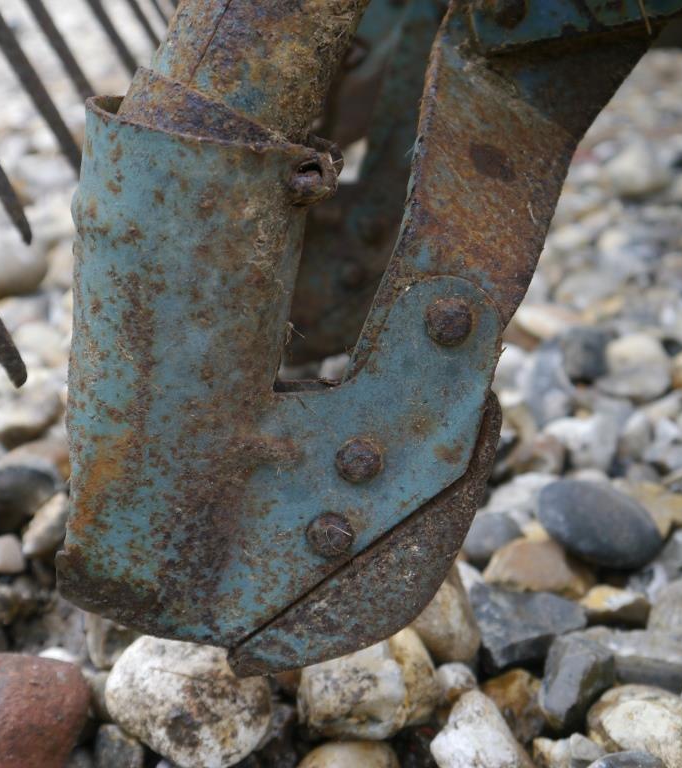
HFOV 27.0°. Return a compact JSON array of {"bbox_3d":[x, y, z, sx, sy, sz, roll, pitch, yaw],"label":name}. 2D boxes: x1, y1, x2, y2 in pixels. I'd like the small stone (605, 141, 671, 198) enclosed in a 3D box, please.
[{"bbox_3d":[0.202,-0.146,0.965,0.042,0.034,0.037,0,26,0],"label":"small stone"}]

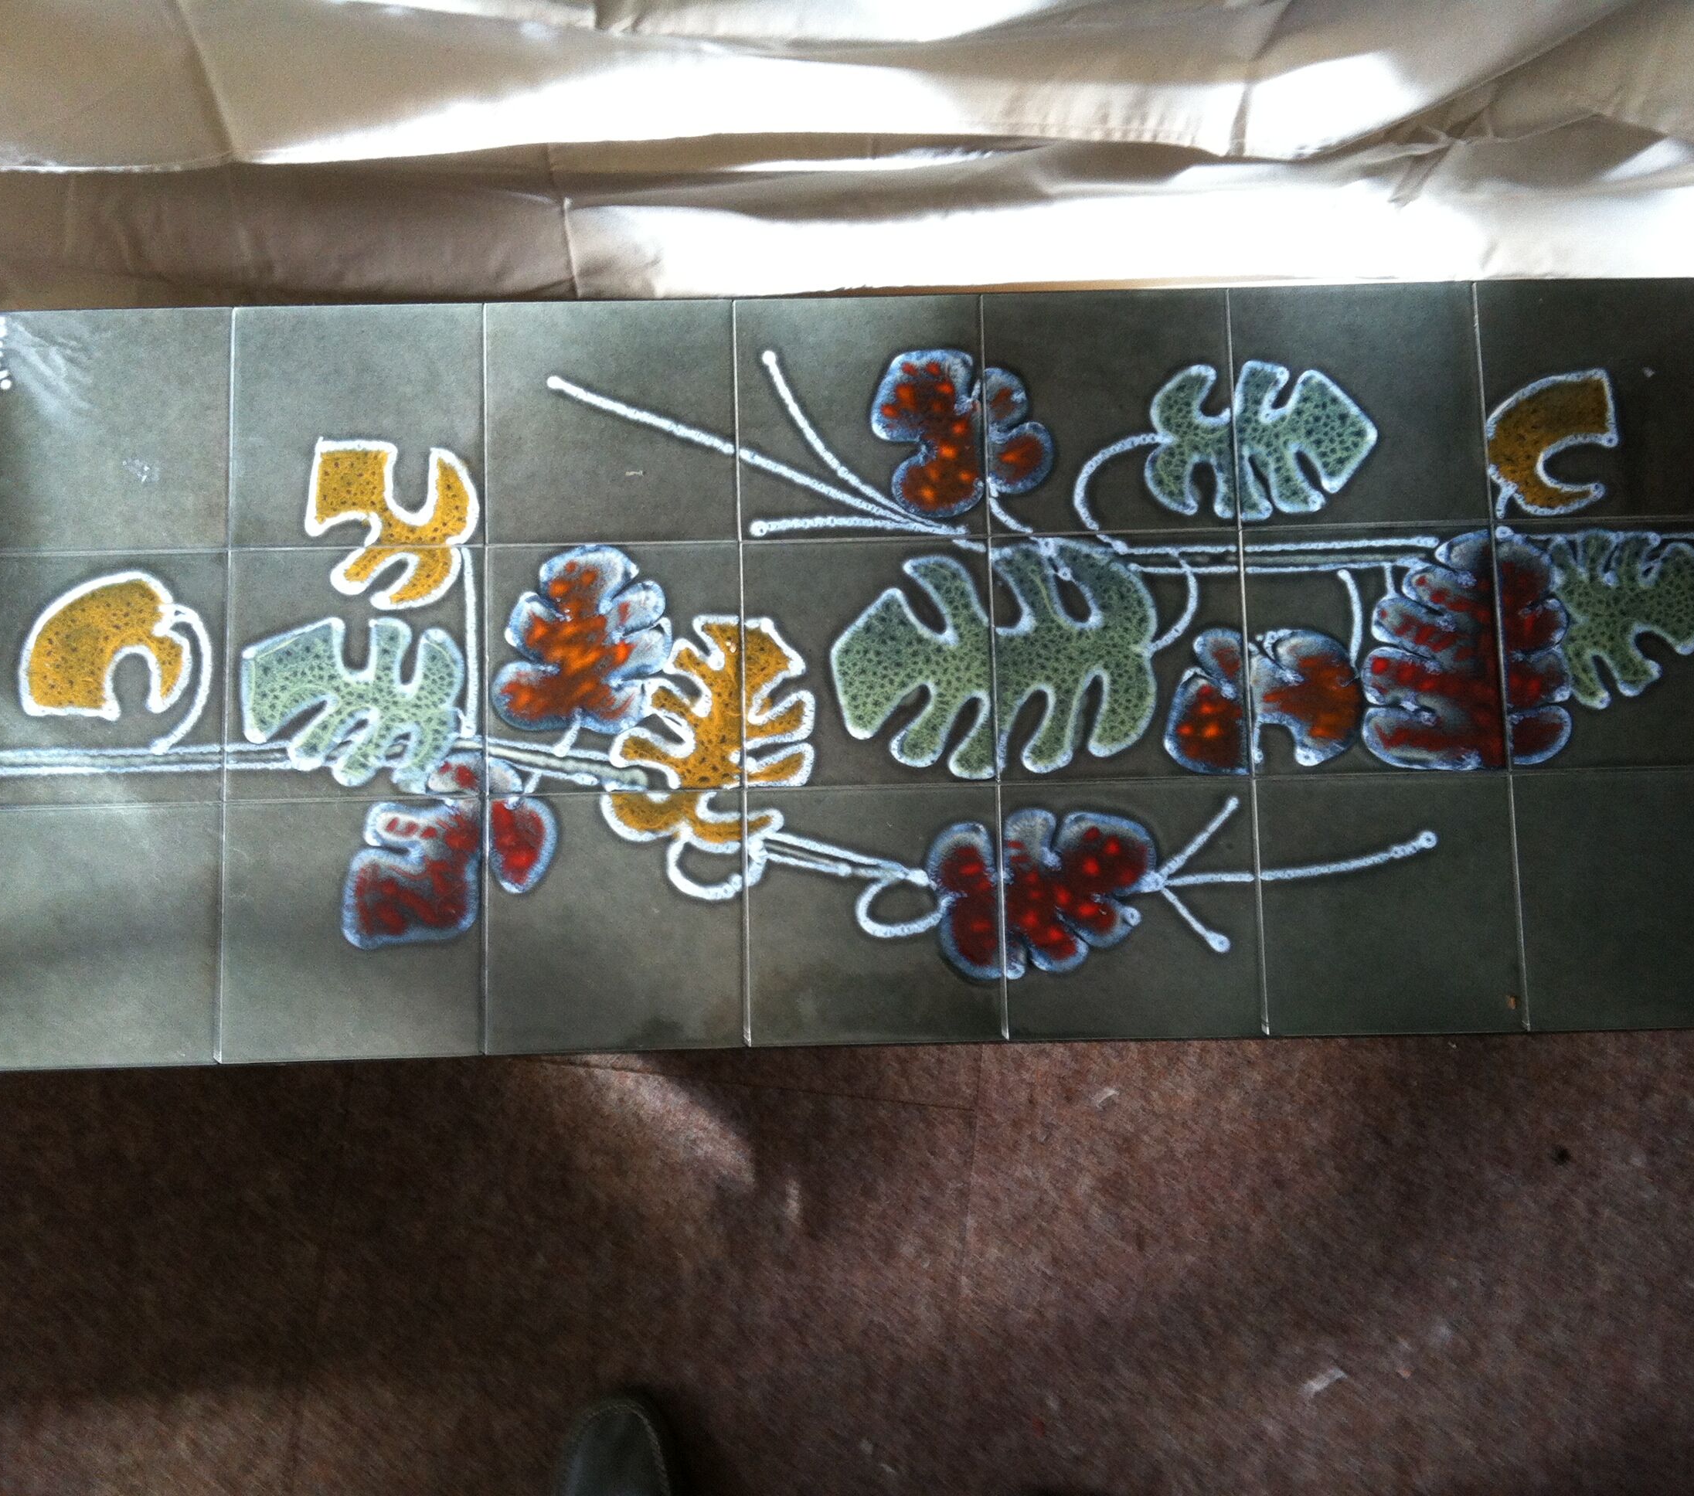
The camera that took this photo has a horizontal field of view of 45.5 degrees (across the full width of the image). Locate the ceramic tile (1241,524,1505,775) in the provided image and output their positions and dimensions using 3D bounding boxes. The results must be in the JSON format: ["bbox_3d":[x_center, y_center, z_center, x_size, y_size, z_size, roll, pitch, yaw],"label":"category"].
[{"bbox_3d":[0.312,-0.057,1.203,0.150,0.010,0.150,-1,81,-1],"label":"ceramic tile"}]

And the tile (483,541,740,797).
[{"bbox_3d":[-0.138,-0.047,1.194,0.150,0.010,0.150,-1,81,-1],"label":"tile"}]

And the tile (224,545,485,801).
[{"bbox_3d":[-0.288,-0.044,1.192,0.150,0.010,0.150,-1,82,-1],"label":"tile"}]

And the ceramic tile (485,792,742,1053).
[{"bbox_3d":[-0.134,0.101,1.172,0.150,0.010,0.150,-1,81,-1],"label":"ceramic tile"}]

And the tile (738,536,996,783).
[{"bbox_3d":[0.012,-0.051,1.197,0.150,0.010,0.150,-1,82,-1],"label":"tile"}]

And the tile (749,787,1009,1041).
[{"bbox_3d":[0.016,0.098,1.175,0.150,0.010,0.150,-1,82,-1],"label":"tile"}]

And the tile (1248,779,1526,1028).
[{"bbox_3d":[0.316,0.091,1.180,0.150,0.010,0.150,-1,82,-1],"label":"tile"}]

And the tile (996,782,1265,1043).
[{"bbox_3d":[0.166,0.094,1.178,0.150,0.010,0.150,-1,82,-1],"label":"tile"}]

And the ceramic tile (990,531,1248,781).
[{"bbox_3d":[0.162,-0.054,1.200,0.150,0.010,0.150,-1,81,-1],"label":"ceramic tile"}]

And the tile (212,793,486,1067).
[{"bbox_3d":[-0.284,0.104,1.169,0.150,0.010,0.150,-1,81,-1],"label":"tile"}]

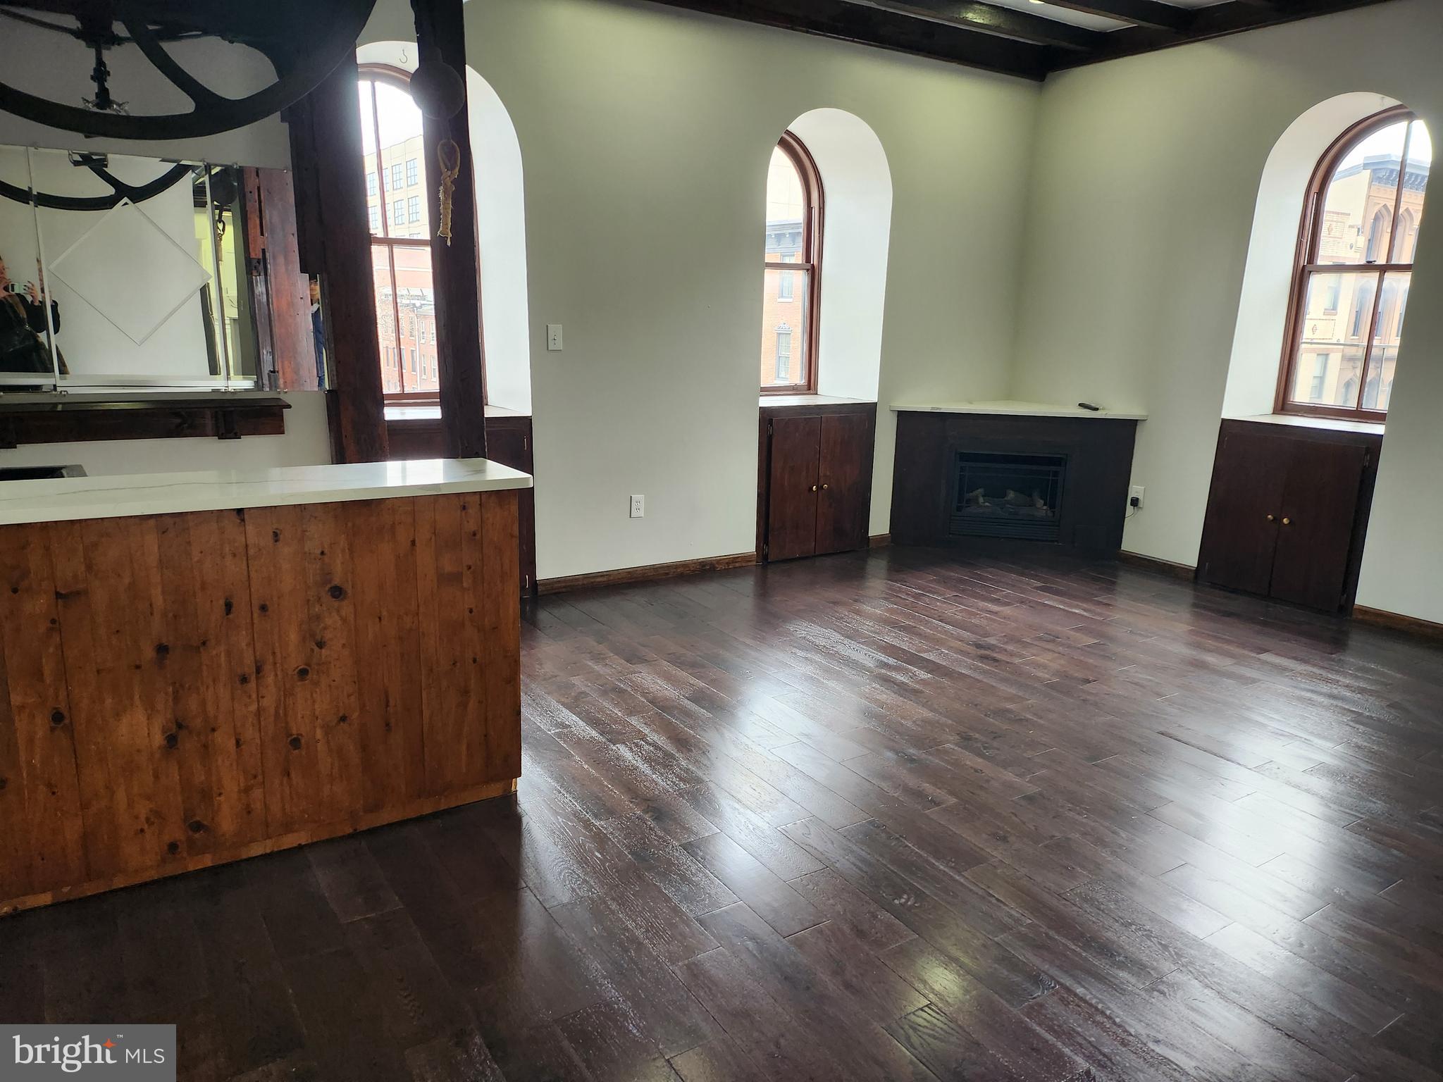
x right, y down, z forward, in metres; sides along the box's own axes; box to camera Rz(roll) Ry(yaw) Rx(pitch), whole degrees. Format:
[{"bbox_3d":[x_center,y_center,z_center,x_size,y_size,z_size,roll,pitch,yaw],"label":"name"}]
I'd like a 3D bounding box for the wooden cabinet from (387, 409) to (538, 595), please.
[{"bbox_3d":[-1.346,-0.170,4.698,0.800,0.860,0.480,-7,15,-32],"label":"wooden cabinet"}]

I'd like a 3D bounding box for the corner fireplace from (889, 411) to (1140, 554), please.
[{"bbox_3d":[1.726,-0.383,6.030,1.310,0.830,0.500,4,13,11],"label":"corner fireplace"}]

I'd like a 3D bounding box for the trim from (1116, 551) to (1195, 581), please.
[{"bbox_3d":[2.428,0.127,5.596,0.020,0.068,0.475,-7,16,-33],"label":"trim"}]

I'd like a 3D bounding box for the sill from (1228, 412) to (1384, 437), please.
[{"bbox_3d":[3.049,-0.578,5.048,0.560,0.030,0.790,-7,16,-33],"label":"sill"}]

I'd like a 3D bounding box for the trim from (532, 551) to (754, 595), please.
[{"bbox_3d":[-0.344,0.162,5.131,1.280,0.068,0.020,-7,15,-32],"label":"trim"}]

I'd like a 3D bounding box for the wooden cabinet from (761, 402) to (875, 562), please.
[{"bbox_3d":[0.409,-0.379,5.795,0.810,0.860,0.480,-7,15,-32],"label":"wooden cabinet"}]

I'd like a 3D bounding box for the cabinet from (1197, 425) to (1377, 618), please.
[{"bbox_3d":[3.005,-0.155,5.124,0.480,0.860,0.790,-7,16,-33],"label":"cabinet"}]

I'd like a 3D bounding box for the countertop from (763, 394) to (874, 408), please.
[{"bbox_3d":[0.399,-0.806,5.730,0.810,0.030,0.560,-7,15,-32],"label":"countertop"}]

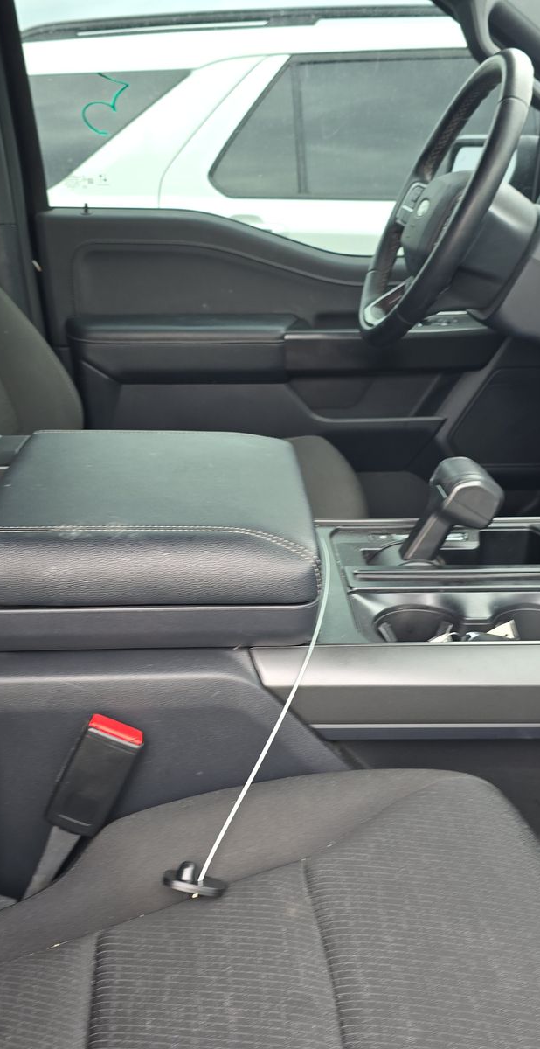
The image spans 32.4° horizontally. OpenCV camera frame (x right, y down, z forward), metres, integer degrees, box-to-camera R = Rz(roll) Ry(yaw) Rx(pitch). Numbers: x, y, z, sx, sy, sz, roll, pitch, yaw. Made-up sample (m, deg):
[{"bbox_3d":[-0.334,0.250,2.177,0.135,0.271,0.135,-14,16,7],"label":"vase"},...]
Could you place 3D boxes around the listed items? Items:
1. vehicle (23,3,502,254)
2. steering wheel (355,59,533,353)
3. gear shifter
[{"bbox_3d":[0.900,-1.275,4.287,5.050,1.775,2.000,1,22,0],"label":"vehicle"},{"bbox_3d":[0.237,-0.399,1.192,0.090,0.387,0.387,23,20,-11],"label":"steering wheel"},{"bbox_3d":[0.170,-0.018,0.961,0.125,0.112,0.075,0,23,-2],"label":"gear shifter"}]

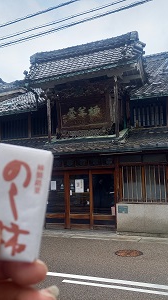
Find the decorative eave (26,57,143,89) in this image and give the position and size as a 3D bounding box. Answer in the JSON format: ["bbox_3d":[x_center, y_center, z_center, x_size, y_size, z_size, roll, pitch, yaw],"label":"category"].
[{"bbox_3d":[-0.004,-2.502,9.611,3.889,0.583,0.900,-4,-6,25],"label":"decorative eave"}]

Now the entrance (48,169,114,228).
[{"bbox_3d":[-0.137,1.653,9.709,2.522,1.986,0.150,-4,-6,22],"label":"entrance"}]

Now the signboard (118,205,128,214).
[{"bbox_3d":[1.220,1.838,8.872,0.305,0.218,0.030,-4,-6,22],"label":"signboard"}]

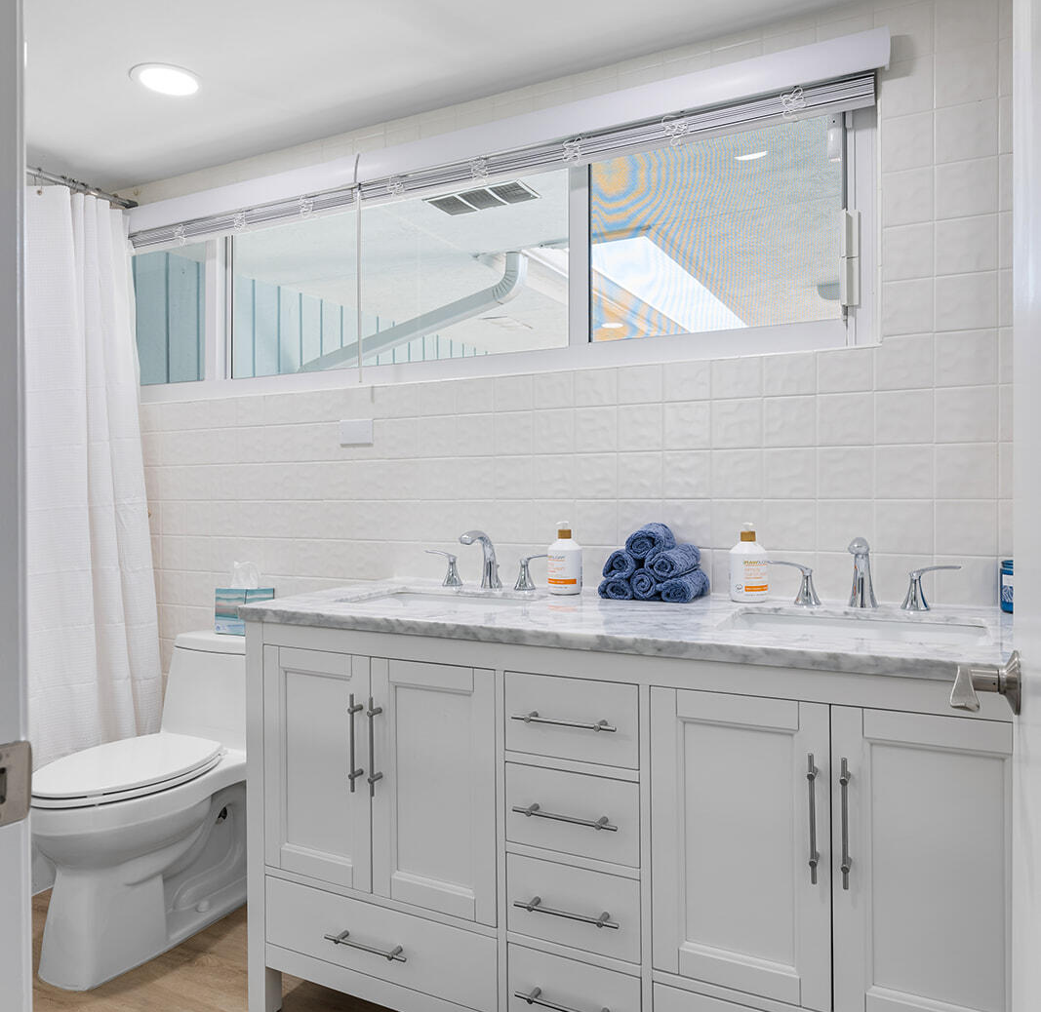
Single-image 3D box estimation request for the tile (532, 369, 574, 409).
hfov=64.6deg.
[{"bbox_3d":[0.085,-0.282,2.023,0.108,0.087,0.010,0,0,27],"label":"tile"}]

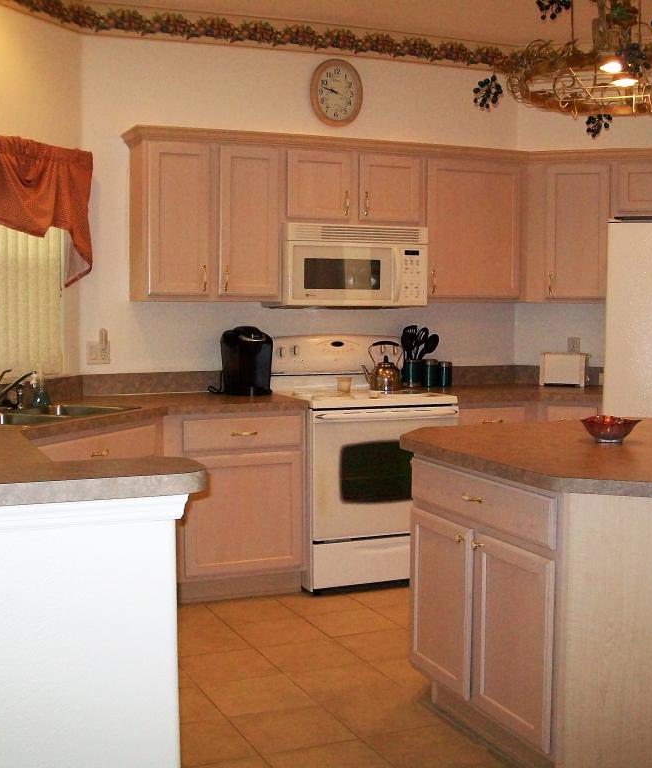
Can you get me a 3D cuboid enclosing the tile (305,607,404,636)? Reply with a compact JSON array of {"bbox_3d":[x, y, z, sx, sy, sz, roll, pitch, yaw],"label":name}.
[{"bbox_3d":[0.108,1.028,4.574,0.328,0.010,0.328,-2,5,-24],"label":"tile"}]

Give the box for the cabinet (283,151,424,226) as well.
[{"bbox_3d":[0.080,-0.970,5.396,0.775,0.360,0.320,-2,5,-24],"label":"cabinet"}]

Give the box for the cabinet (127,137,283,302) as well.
[{"bbox_3d":[-0.580,-0.768,5.125,0.689,0.747,0.320,-2,4,-23],"label":"cabinet"}]

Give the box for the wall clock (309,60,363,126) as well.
[{"bbox_3d":[0.059,-1.481,5.424,0.285,0.347,0.045,-2,5,-24],"label":"wall clock"}]

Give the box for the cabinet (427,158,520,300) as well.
[{"bbox_3d":[0.729,-0.800,5.680,0.580,0.735,0.320,-2,4,-23],"label":"cabinet"}]

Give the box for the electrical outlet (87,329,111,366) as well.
[{"bbox_3d":[-1.072,-0.176,5.037,0.113,0.169,0.035,-2,5,-24],"label":"electrical outlet"}]

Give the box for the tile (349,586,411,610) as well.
[{"bbox_3d":[0.282,0.991,4.950,0.323,0.010,0.323,-2,4,-23],"label":"tile"}]

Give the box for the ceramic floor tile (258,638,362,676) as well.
[{"bbox_3d":[-0.059,1.047,4.091,0.330,0.010,0.325,-2,5,-24],"label":"ceramic floor tile"}]

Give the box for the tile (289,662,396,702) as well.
[{"bbox_3d":[0.065,1.067,3.796,0.323,0.010,0.323,-2,4,-23],"label":"tile"}]

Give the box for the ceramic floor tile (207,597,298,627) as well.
[{"bbox_3d":[-0.319,1.008,4.695,0.323,0.010,0.323,-2,4,-23],"label":"ceramic floor tile"}]

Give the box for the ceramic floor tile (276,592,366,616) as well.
[{"bbox_3d":[-0.011,0.992,4.811,0.330,0.010,0.325,-2,5,-24],"label":"ceramic floor tile"}]

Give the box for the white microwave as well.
[{"bbox_3d":[0.090,-0.592,5.386,0.756,0.398,0.400,-2,5,-24],"label":"white microwave"}]

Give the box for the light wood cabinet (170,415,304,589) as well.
[{"bbox_3d":[-0.511,0.515,5.069,0.637,0.815,0.610,-2,5,-24],"label":"light wood cabinet"}]

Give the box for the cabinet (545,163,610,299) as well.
[{"bbox_3d":[1.368,-0.809,5.755,0.371,0.730,0.320,2,5,19],"label":"cabinet"}]

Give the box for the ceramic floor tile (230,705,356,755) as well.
[{"bbox_3d":[-0.108,1.096,3.369,0.323,0.010,0.323,-2,4,-23],"label":"ceramic floor tile"}]

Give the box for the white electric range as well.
[{"bbox_3d":[0.167,0.362,5.332,0.772,1.203,0.665,-2,5,-24],"label":"white electric range"}]

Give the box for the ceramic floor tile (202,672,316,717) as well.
[{"bbox_3d":[-0.236,1.078,3.667,0.330,0.010,0.325,-2,5,-24],"label":"ceramic floor tile"}]

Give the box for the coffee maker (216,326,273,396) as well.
[{"bbox_3d":[-0.392,-0.112,5.232,0.235,0.325,0.300,-1,4,-17],"label":"coffee maker"}]

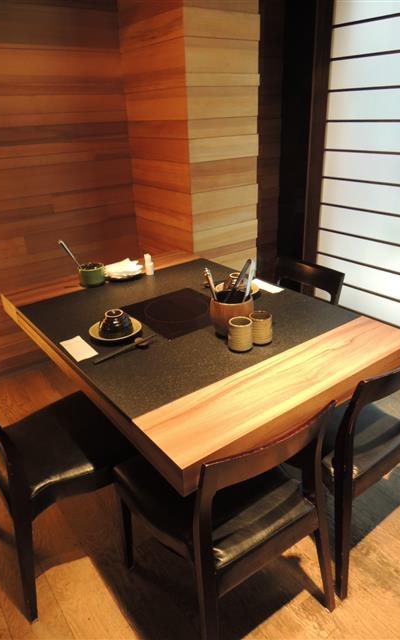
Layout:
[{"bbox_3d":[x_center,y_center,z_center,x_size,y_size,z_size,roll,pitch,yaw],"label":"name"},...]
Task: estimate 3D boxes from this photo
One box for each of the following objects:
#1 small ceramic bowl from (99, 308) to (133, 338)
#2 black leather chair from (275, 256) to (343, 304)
[{"bbox_3d":[-0.268,0.007,1.414,0.110,0.064,0.110,-2,25,1],"label":"small ceramic bowl"},{"bbox_3d":[0.335,0.149,2.005,0.510,0.755,0.445,-19,30,-33],"label":"black leather chair"}]

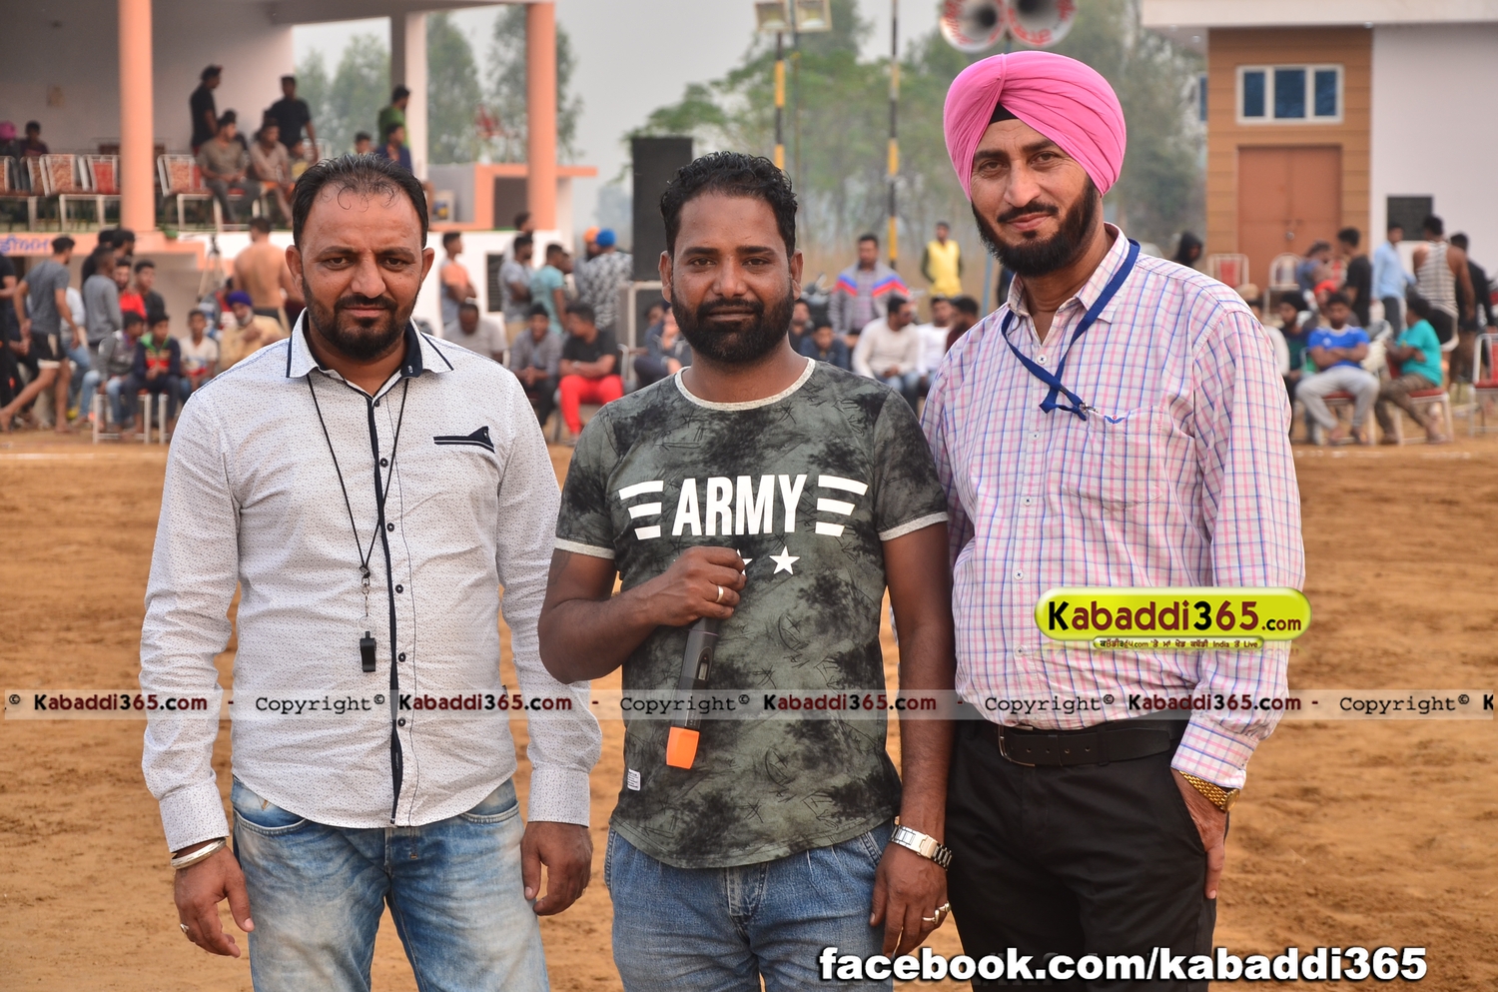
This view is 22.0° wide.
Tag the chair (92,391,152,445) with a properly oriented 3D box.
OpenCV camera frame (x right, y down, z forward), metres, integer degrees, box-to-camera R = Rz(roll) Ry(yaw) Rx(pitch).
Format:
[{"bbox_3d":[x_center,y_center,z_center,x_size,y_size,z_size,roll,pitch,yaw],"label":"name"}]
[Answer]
[{"bbox_3d":[-5.238,-0.896,32.300,0.475,0.880,0.530,0,4,0],"label":"chair"}]

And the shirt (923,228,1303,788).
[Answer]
[{"bbox_3d":[0.447,0.014,4.750,0.510,0.670,0.330,2,4,31],"label":"shirt"}]

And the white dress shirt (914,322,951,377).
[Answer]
[{"bbox_3d":[1.615,-1.251,33.000,0.450,0.540,0.350,1,4,9],"label":"white dress shirt"}]

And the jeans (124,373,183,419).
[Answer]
[{"bbox_3d":[-4.973,-0.820,32.200,0.460,0.430,0.480,-1,4,-9],"label":"jeans"}]

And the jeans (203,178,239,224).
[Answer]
[{"bbox_3d":[-5.833,-3.306,43.100,0.420,0.540,0.550,-2,4,-30],"label":"jeans"}]

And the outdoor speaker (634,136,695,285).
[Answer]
[{"bbox_3d":[-0.780,-2.600,35.000,0.550,1.320,0.550,0,4,-2],"label":"outdoor speaker"}]

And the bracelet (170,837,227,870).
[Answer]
[{"bbox_3d":[-0.665,0.431,4.670,0.069,0.011,0.066,-20,10,0],"label":"bracelet"}]

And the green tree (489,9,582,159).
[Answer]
[{"bbox_3d":[-7.230,-11.747,130.000,3.400,9.600,3.400,0,4,0],"label":"green tree"}]

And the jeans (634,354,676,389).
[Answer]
[{"bbox_3d":[-0.745,-0.961,33.000,0.450,0.500,0.520,2,4,30],"label":"jeans"}]

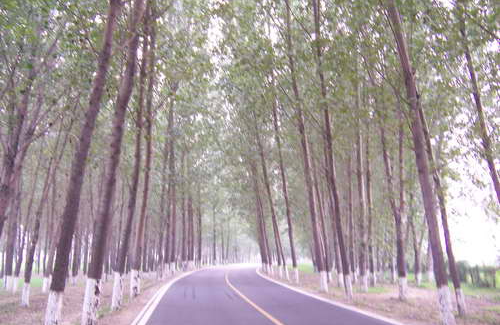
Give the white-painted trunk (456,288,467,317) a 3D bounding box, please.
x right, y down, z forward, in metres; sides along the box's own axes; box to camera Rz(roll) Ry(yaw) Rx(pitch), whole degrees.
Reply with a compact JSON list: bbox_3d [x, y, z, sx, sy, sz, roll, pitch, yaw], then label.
[{"bbox_3d":[6.496,4.286,14.656,0.191,0.840,0.191,0,-11,0],"label":"white-painted trunk"}]

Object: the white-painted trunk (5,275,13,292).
[{"bbox_3d":[-13.093,6.565,25.927,0.313,0.822,0.313,5,-12,-26],"label":"white-painted trunk"}]

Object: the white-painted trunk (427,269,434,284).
[{"bbox_3d":[12.308,7.781,32.417,0.371,0.915,0.371,-4,-12,20],"label":"white-painted trunk"}]

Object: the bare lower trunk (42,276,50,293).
[{"bbox_3d":[-10.475,6.272,24.501,0.270,0.843,0.270,5,-12,-22],"label":"bare lower trunk"}]

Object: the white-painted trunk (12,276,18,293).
[{"bbox_3d":[-11.910,6.222,24.296,0.258,0.862,0.258,5,-12,-25],"label":"white-painted trunk"}]

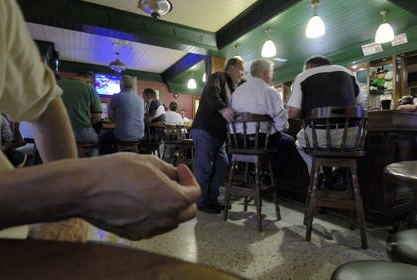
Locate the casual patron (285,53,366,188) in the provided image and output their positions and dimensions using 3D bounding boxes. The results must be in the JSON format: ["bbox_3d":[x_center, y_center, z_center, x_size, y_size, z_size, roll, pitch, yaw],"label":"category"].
[{"bbox_3d":[1.068,-0.162,2.025,0.620,1.270,0.700,0,3,18],"label":"casual patron"}]

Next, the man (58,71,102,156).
[{"bbox_3d":[-1.380,-0.120,2.480,0.550,1.280,0.740,0,-1,-7],"label":"man"}]

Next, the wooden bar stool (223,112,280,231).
[{"bbox_3d":[0.433,0.284,2.237,0.470,1.100,0.470,1,3,27],"label":"wooden bar stool"}]

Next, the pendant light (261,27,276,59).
[{"bbox_3d":[0.851,-1.369,3.150,0.190,0.410,0.190,0,-1,0],"label":"pendant light"}]

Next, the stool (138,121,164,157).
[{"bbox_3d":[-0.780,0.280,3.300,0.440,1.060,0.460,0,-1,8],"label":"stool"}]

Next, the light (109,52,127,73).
[{"bbox_3d":[-1.956,-1.666,4.772,0.360,0.420,0.360,-1,3,0],"label":"light"}]

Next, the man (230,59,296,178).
[{"bbox_3d":[0.518,-0.175,2.294,0.540,1.290,0.740,1,3,33],"label":"man"}]

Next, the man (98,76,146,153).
[{"bbox_3d":[-1.202,-0.191,3.054,0.520,1.320,0.700,-3,4,-38],"label":"man"}]

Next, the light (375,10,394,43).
[{"bbox_3d":[2.141,-1.374,2.700,0.190,0.390,0.190,0,-1,0],"label":"light"}]

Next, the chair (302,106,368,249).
[{"bbox_3d":[1.068,0.288,1.927,0.460,1.110,0.460,0,3,17],"label":"chair"}]

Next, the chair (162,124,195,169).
[{"bbox_3d":[-0.570,0.290,4.250,0.440,1.060,0.460,0,-1,45],"label":"chair"}]

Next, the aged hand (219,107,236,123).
[{"bbox_3d":[0.181,-0.234,2.120,0.170,0.100,0.100,30,0,-9],"label":"aged hand"}]

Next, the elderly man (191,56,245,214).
[{"bbox_3d":[0.110,-0.050,2.481,0.560,1.750,0.520,-2,3,-28],"label":"elderly man"}]

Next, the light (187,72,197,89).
[{"bbox_3d":[-0.372,-1.333,5.000,0.190,0.390,0.190,0,-1,0],"label":"light"}]

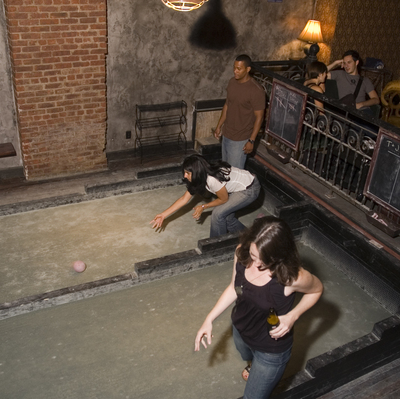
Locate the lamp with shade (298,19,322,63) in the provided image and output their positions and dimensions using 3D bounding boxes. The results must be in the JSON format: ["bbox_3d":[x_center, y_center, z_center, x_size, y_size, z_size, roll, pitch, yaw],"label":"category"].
[{"bbox_3d":[1.545,-2.219,6.375,0.360,0.600,0.360,-11,33,-25],"label":"lamp with shade"}]

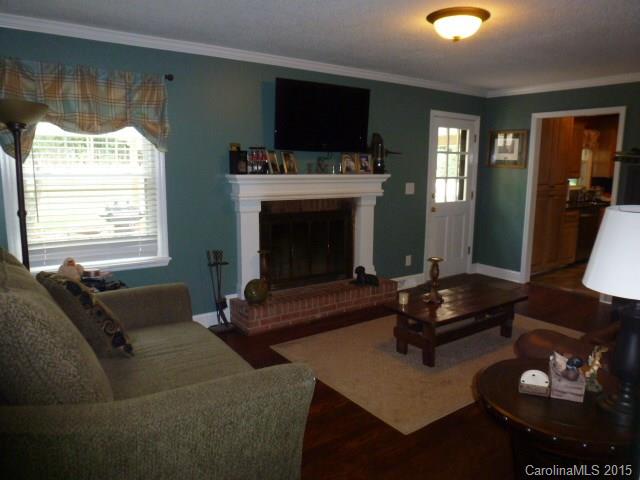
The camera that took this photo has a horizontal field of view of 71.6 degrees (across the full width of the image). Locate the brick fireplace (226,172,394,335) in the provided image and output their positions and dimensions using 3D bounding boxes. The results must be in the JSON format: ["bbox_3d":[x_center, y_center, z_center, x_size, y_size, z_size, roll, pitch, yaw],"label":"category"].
[{"bbox_3d":[0.002,0.057,4.274,1.730,1.360,0.420,-6,12,-34],"label":"brick fireplace"}]

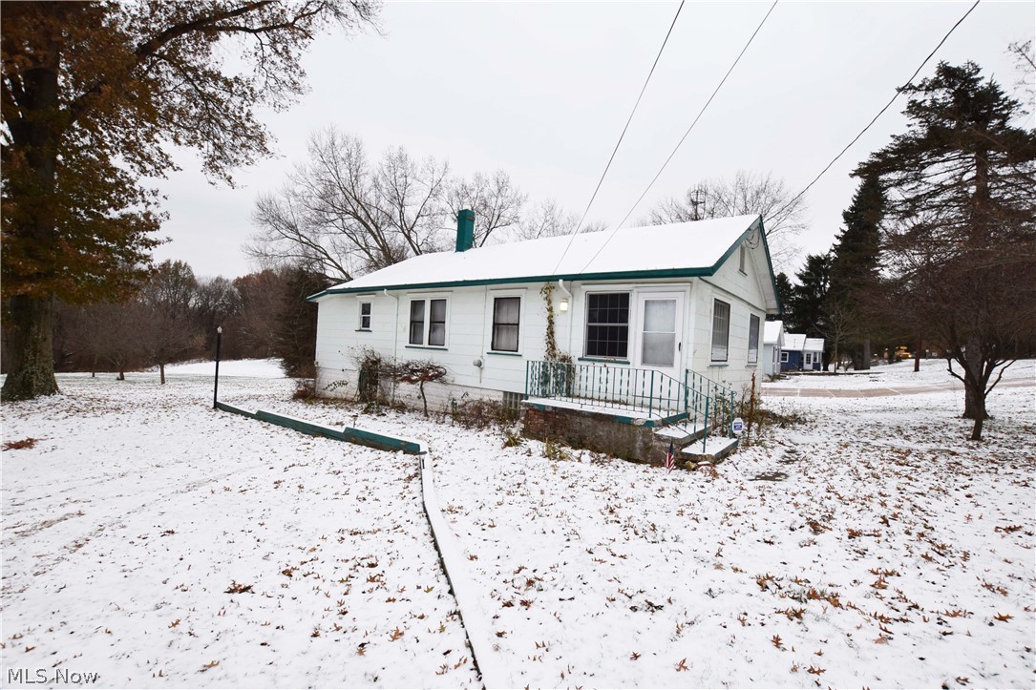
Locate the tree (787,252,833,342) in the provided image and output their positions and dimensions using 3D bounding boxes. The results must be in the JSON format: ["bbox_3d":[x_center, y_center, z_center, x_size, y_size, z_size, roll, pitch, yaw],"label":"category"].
[{"bbox_3d":[42.111,-4.801,62.000,6.900,17.009,6.900,3,0,0],"label":"tree"}]

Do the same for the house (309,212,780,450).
[{"bbox_3d":[0.139,-0.763,14.501,13.946,5.738,8.398,3,0,38],"label":"house"}]

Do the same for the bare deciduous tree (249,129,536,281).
[{"bbox_3d":[-8.053,-5.913,28.000,17.500,16.297,17.500,3,0,0],"label":"bare deciduous tree"}]

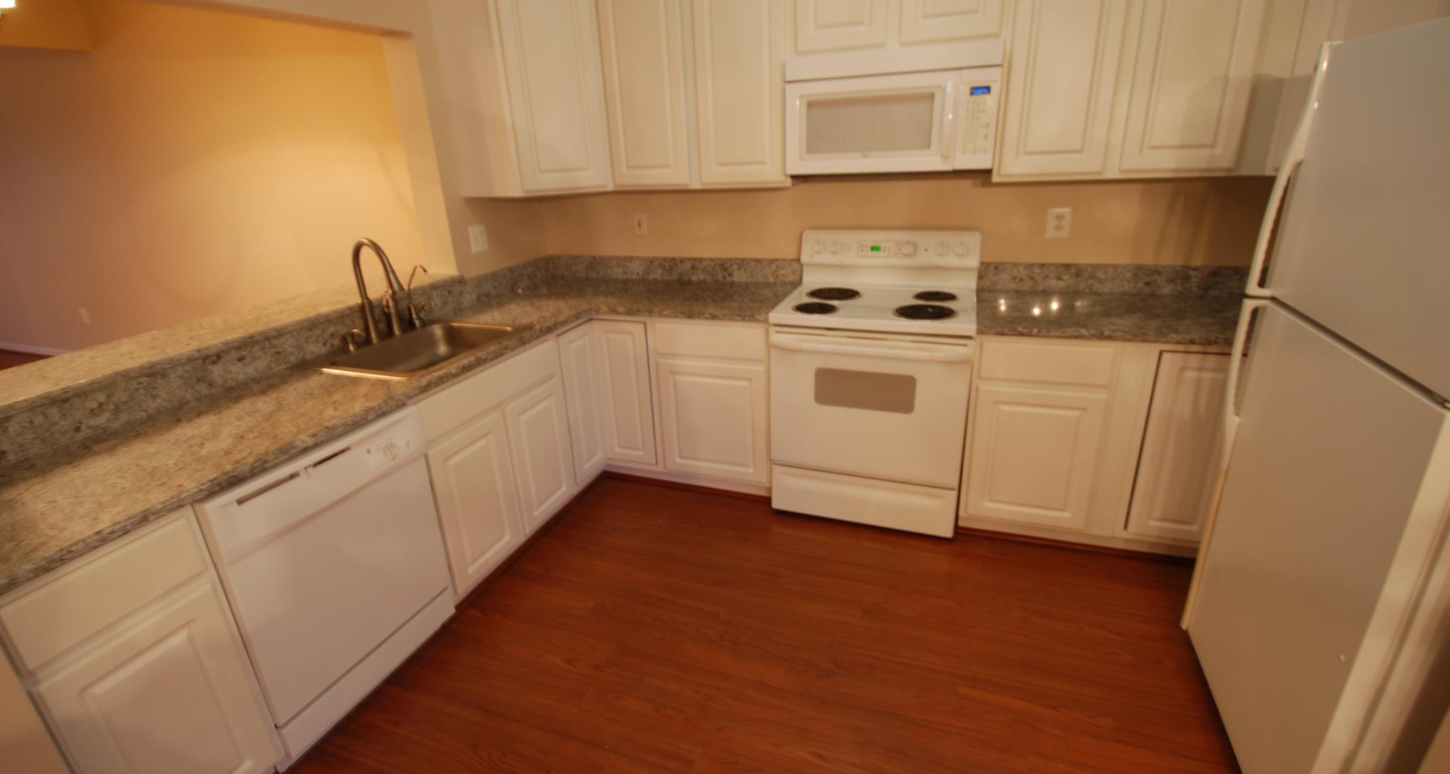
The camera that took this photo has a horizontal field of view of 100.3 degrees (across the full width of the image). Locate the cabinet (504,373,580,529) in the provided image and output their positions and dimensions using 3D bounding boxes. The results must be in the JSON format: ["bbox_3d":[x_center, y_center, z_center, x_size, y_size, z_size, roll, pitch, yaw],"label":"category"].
[{"bbox_3d":[-1.012,0.249,2.599,0.590,0.570,0.370,5,22,19],"label":"cabinet"}]

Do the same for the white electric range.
[{"bbox_3d":[0.653,-0.048,2.659,0.758,1.172,0.705,5,22,19],"label":"white electric range"}]

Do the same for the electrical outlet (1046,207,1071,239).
[{"bbox_3d":[1.406,-0.686,2.543,0.076,0.121,0.010,5,22,19],"label":"electrical outlet"}]

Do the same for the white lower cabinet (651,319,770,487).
[{"bbox_3d":[0.043,0.005,2.975,0.575,0.845,0.600,5,22,19],"label":"white lower cabinet"}]

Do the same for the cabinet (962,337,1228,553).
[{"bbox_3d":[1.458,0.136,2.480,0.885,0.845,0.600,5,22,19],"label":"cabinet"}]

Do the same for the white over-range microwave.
[{"bbox_3d":[0.662,-1.077,2.410,0.760,0.412,0.440,5,22,19],"label":"white over-range microwave"}]

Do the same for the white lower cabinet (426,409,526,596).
[{"bbox_3d":[-1.140,0.379,2.268,0.590,0.570,0.375,5,22,19],"label":"white lower cabinet"}]

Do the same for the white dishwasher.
[{"bbox_3d":[-1.321,0.500,1.843,0.610,0.845,0.605,5,22,19],"label":"white dishwasher"}]

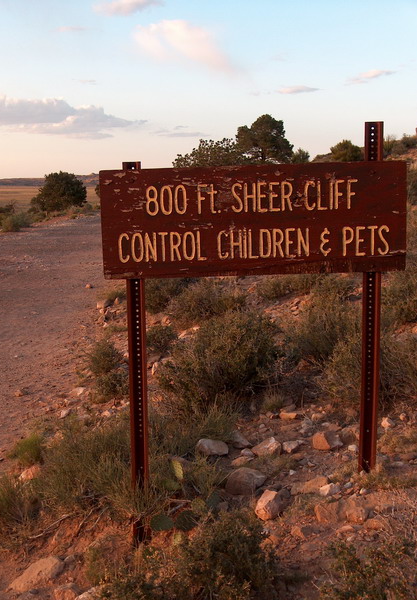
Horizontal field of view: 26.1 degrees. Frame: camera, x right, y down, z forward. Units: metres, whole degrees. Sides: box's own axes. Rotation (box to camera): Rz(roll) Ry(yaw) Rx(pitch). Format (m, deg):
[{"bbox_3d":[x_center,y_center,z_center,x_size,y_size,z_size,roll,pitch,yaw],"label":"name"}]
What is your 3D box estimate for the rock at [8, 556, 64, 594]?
[{"bbox_3d":[-0.745,1.193,3.901,0.239,0.130,0.160,0,8,0],"label":"rock"}]

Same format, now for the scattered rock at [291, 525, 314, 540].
[{"bbox_3d":[0.390,0.964,3.735,0.099,0.053,0.074,0,8,0],"label":"scattered rock"}]

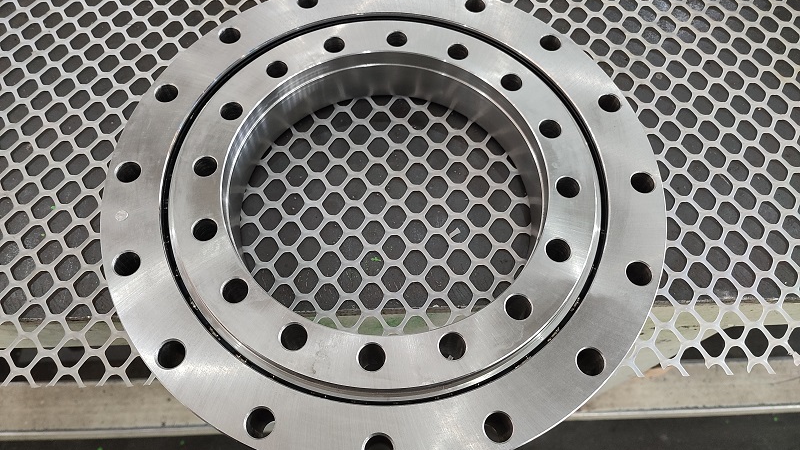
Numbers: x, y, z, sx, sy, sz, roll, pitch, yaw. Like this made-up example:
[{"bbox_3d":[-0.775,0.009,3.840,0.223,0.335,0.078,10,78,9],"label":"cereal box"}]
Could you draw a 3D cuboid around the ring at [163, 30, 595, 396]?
[{"bbox_3d":[-0.008,-0.019,0.364,0.257,0.045,0.257,0,64,-1],"label":"ring"}]

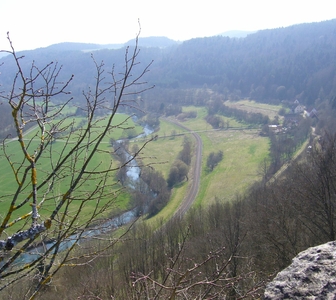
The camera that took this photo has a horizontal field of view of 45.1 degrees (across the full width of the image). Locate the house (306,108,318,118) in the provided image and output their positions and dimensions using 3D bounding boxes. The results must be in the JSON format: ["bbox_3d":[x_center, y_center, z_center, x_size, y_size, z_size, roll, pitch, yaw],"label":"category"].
[{"bbox_3d":[146.090,-36.930,408.000,8.800,8.500,12.000,-1,13,-5],"label":"house"}]

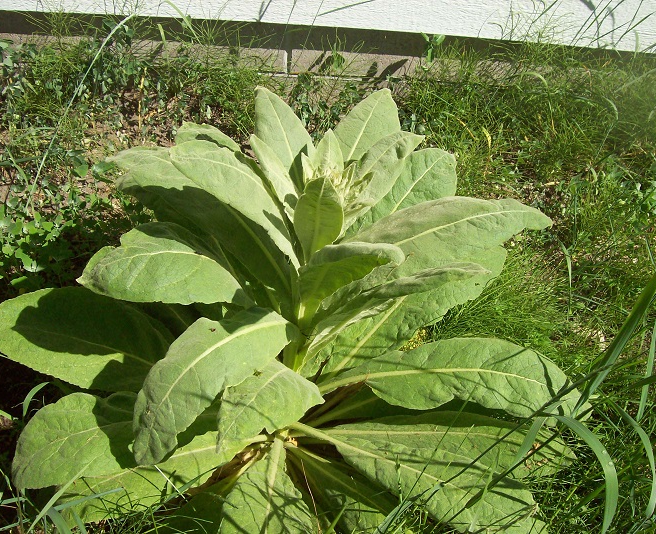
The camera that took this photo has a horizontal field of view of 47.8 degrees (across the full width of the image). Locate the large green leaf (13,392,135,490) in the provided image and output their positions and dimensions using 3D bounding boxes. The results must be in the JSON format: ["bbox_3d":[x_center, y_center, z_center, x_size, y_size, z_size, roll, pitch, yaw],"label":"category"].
[{"bbox_3d":[-0.347,0.257,1.151,0.297,0.068,0.134,-10,65,-6],"label":"large green leaf"}]

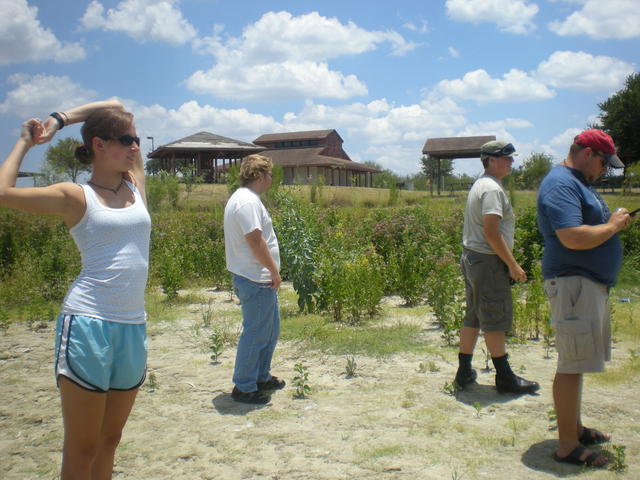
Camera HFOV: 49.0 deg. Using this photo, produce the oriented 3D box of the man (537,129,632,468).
[{"bbox_3d":[1.462,0.295,3.898,0.550,1.790,0.580,1,4,10],"label":"man"}]

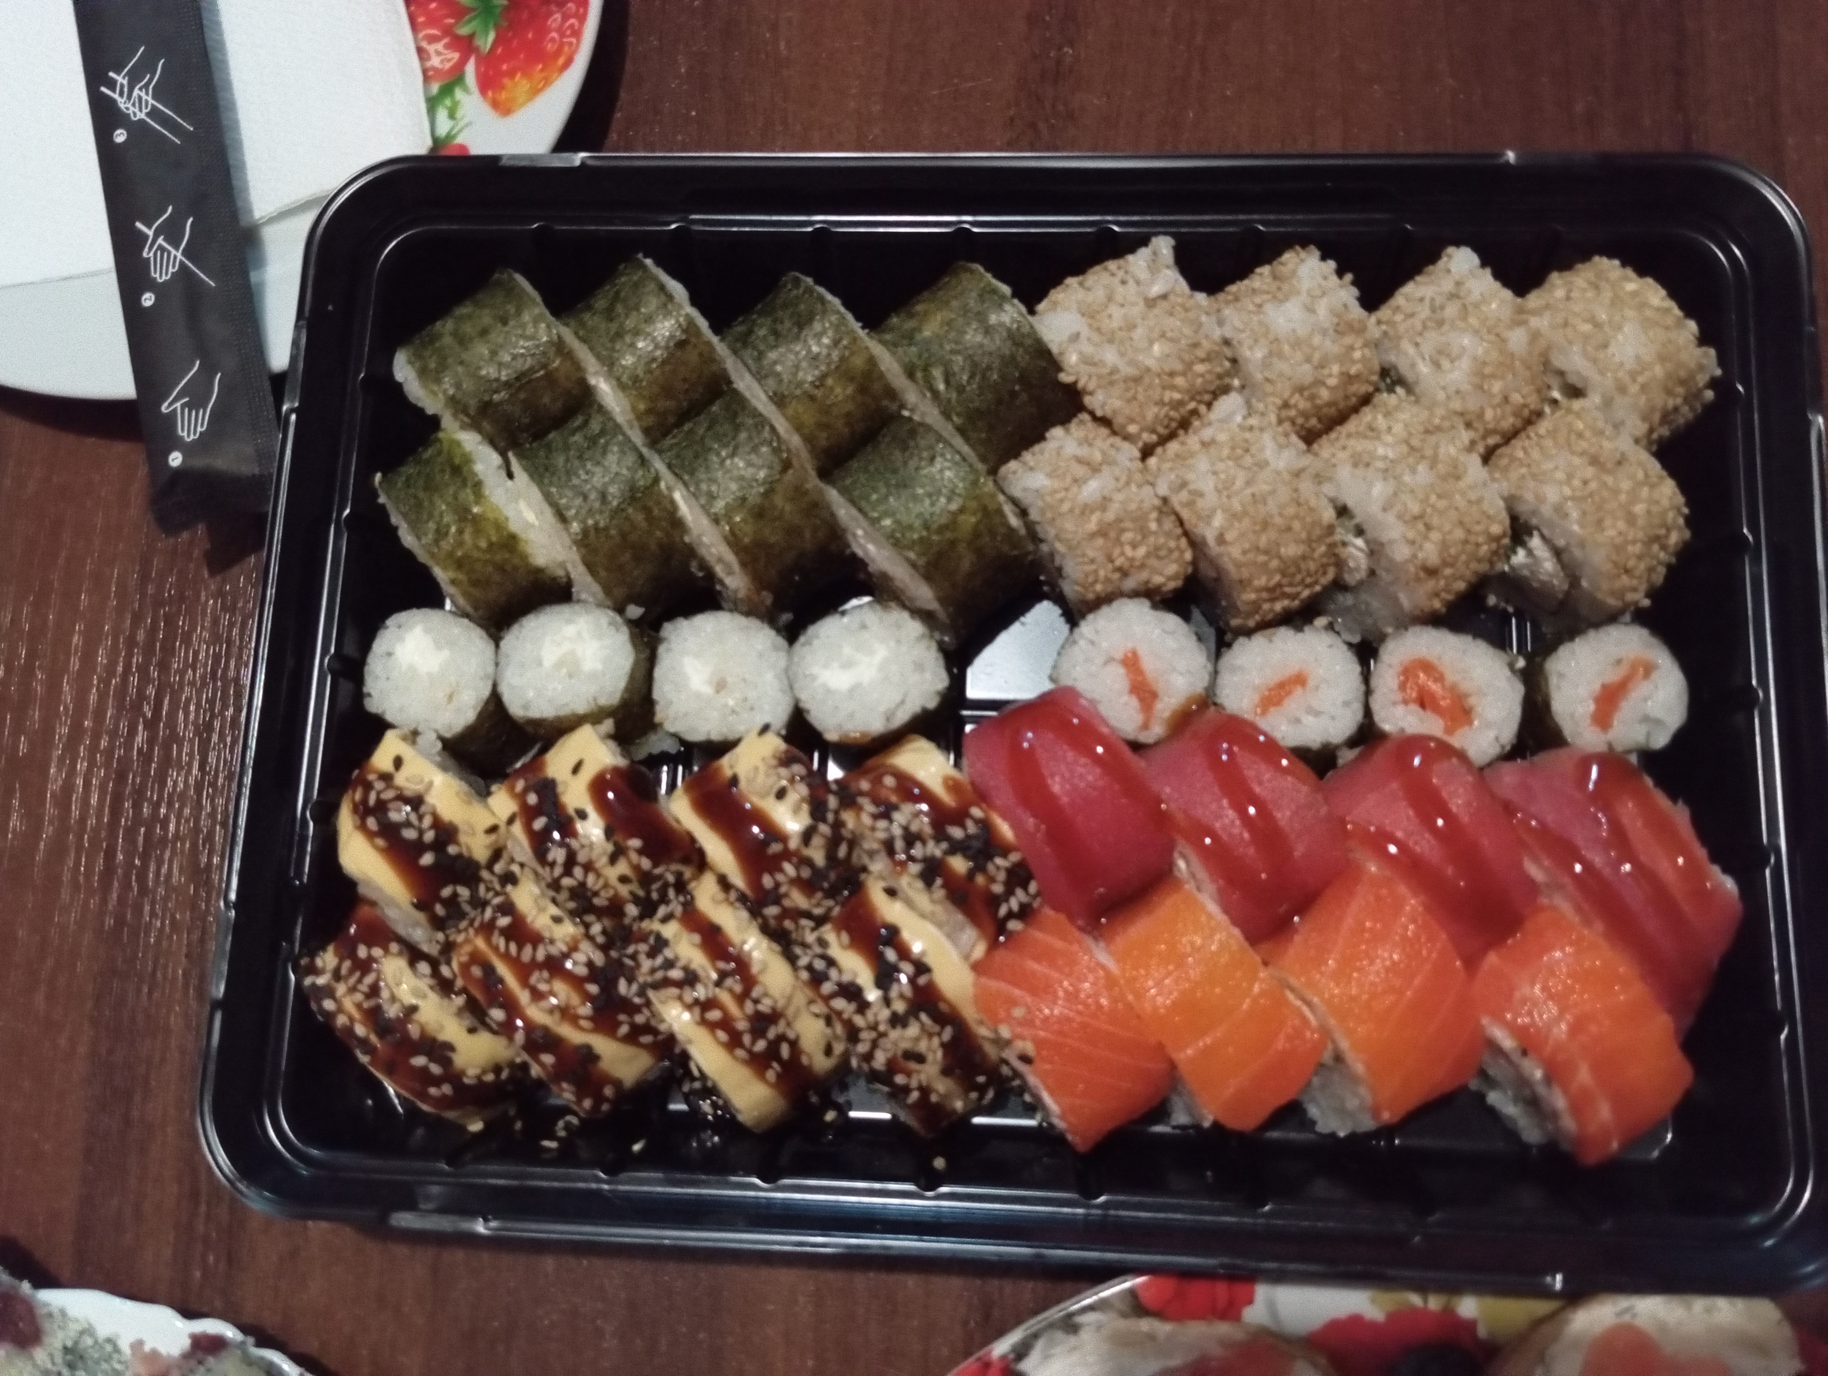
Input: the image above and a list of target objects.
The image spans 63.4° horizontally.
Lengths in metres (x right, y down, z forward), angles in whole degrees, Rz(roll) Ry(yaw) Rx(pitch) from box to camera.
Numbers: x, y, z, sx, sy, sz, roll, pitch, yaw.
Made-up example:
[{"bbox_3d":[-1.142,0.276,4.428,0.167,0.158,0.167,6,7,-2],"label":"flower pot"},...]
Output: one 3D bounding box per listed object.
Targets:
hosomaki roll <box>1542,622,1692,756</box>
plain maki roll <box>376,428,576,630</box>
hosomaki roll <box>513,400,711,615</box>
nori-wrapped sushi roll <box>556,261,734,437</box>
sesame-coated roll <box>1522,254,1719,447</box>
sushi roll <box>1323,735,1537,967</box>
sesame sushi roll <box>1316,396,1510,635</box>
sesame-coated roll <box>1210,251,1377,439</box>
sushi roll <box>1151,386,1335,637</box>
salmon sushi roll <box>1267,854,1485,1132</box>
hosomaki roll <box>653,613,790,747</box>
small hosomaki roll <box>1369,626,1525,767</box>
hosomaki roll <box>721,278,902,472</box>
[{"bbox_3d":[0.134,0.003,0.293,0.026,0.026,0.027,2,79,5],"label":"hosomaki roll"},{"bbox_3d":[-0.092,-0.034,0.313,0.025,0.037,0.043,-37,80,-4],"label":"plain maki roll"},{"bbox_3d":[-0.070,-0.041,0.342,0.025,0.041,0.042,-34,78,-3],"label":"hosomaki roll"},{"bbox_3d":[-0.056,-0.071,0.318,0.025,0.037,0.039,-40,80,-4],"label":"nori-wrapped sushi roll"},{"bbox_3d":[0.148,-0.070,0.306,0.025,0.035,0.039,-27,79,-2],"label":"sesame-coated roll"},{"bbox_3d":[0.100,0.032,0.286,0.024,0.033,0.036,-36,79,-3],"label":"sushi roll"},{"bbox_3d":[0.102,-0.037,0.301,0.030,0.038,0.041,-28,79,-2],"label":"sesame sushi roll"},{"bbox_3d":[0.087,-0.078,0.339,0.026,0.038,0.037,-32,78,-2],"label":"sesame-coated roll"},{"bbox_3d":[0.067,-0.035,0.302,0.026,0.032,0.034,-31,78,-2],"label":"sushi roll"},{"bbox_3d":[0.096,0.064,0.310,0.026,0.039,0.045,-31,78,-2],"label":"salmon sushi roll"},{"bbox_3d":[-0.038,0.000,0.306,0.026,0.026,0.027,2,79,5],"label":"hosomaki roll"},{"bbox_3d":[0.113,0.004,0.326,0.030,0.027,0.030,-1,79,4],"label":"small hosomaki roll"},{"bbox_3d":[-0.021,-0.066,0.315,0.025,0.031,0.032,-35,79,-3],"label":"hosomaki roll"}]

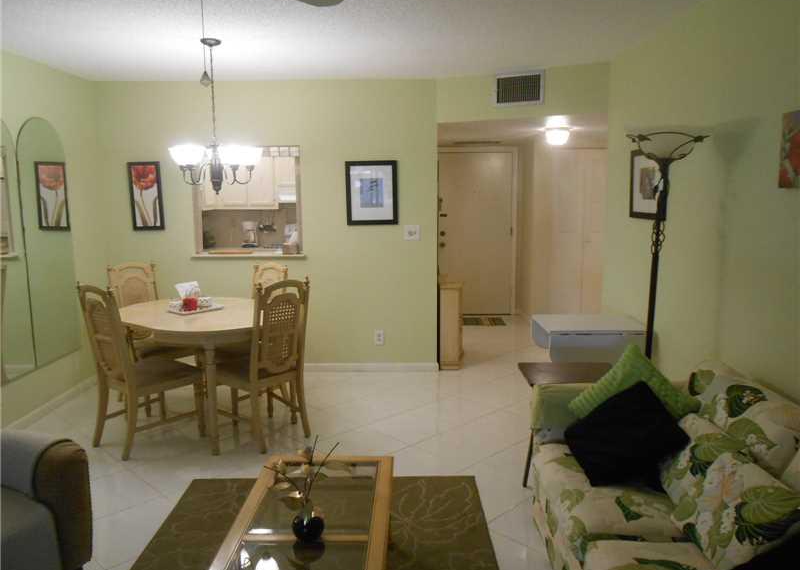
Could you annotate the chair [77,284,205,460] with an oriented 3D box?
[{"bbox_3d":[-1.579,0.468,3.675,0.480,1.020,0.560,6,11,36],"label":"chair"}]

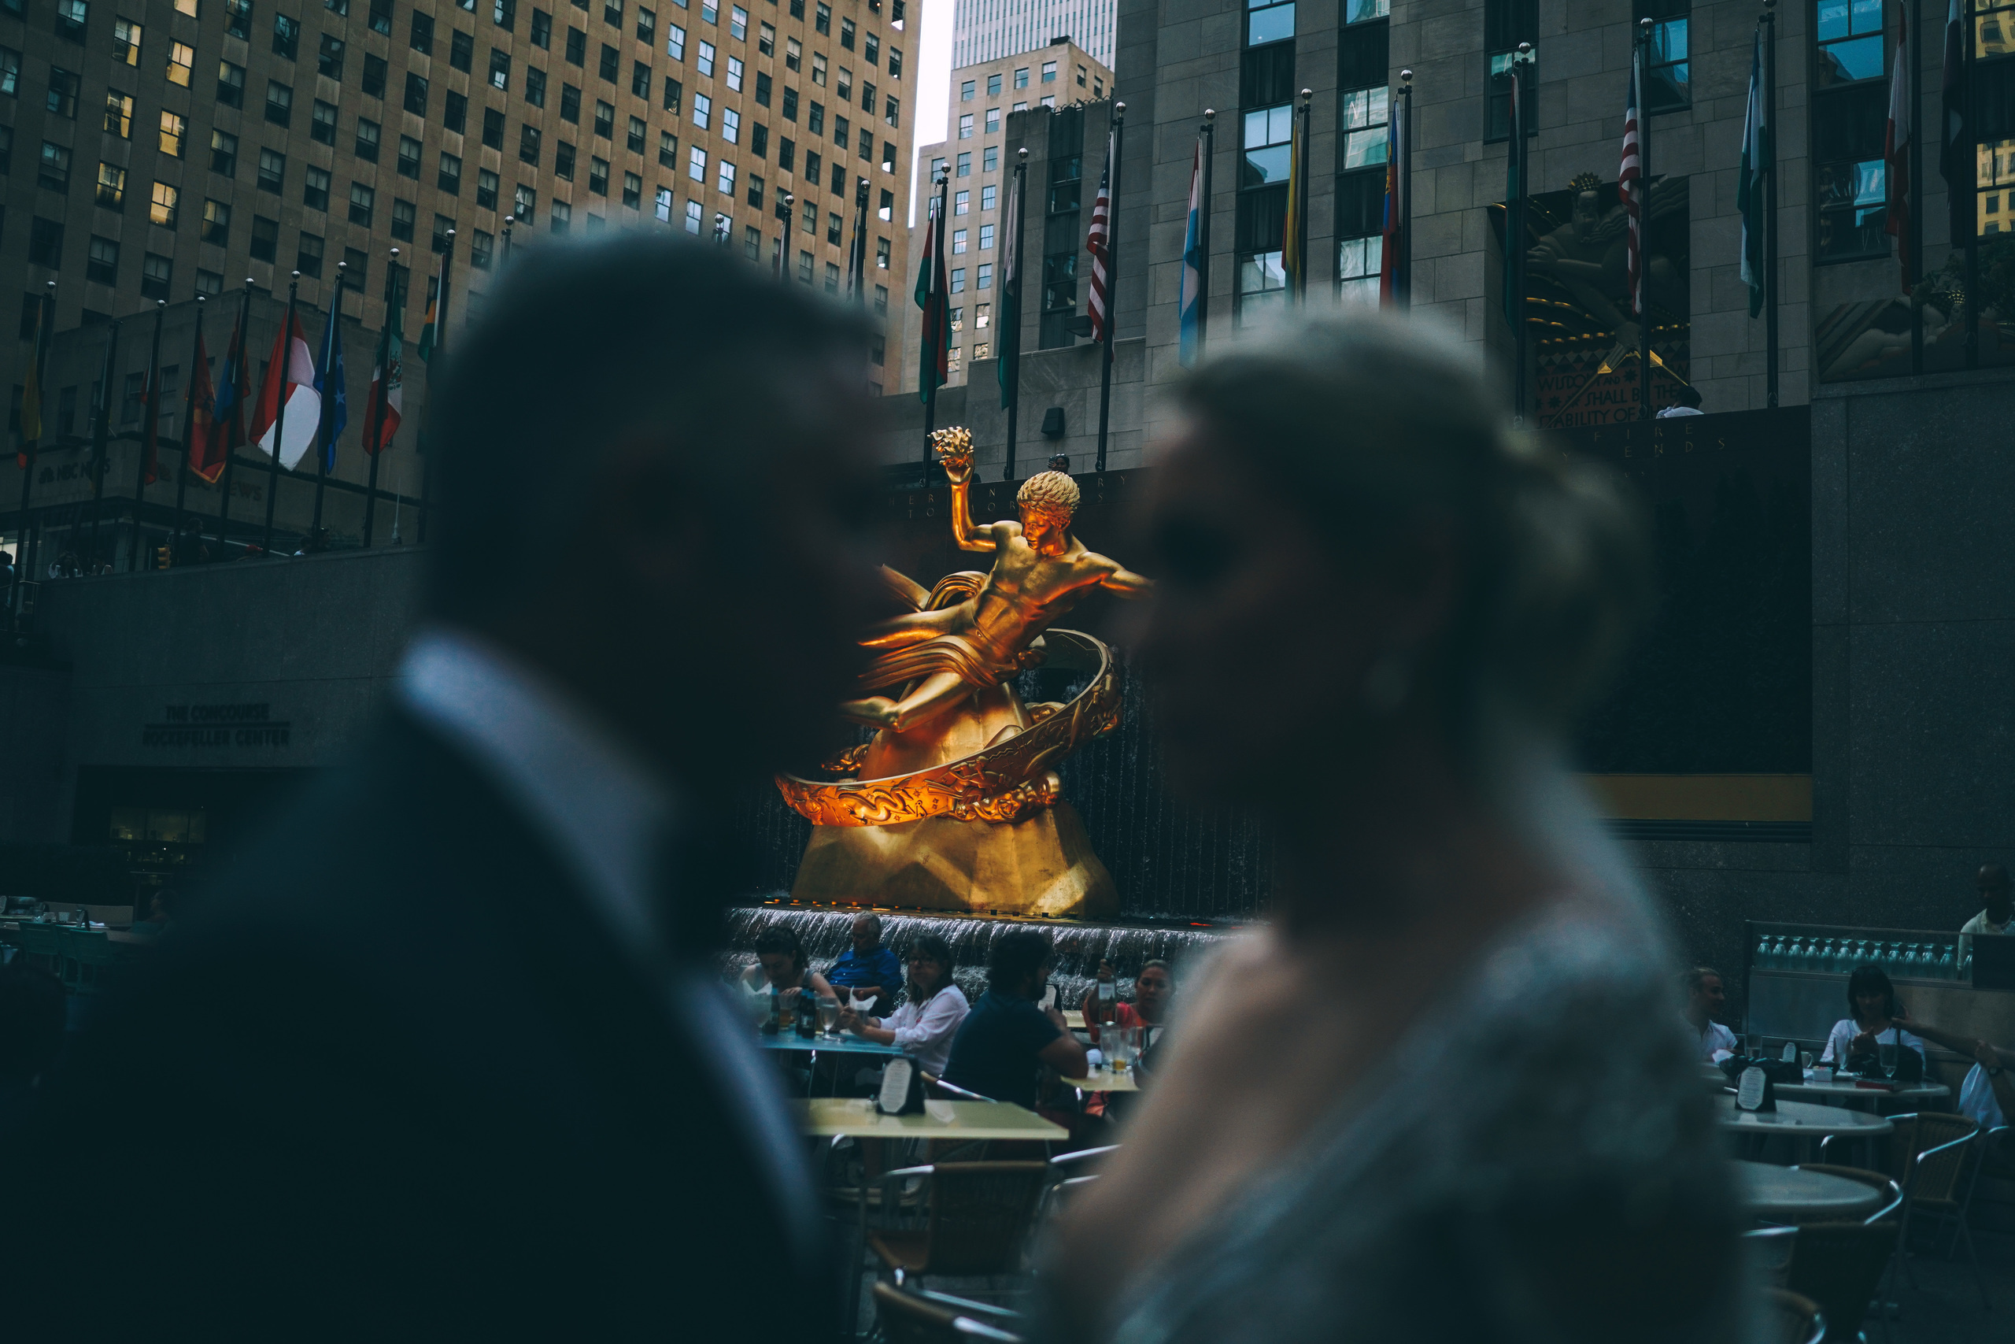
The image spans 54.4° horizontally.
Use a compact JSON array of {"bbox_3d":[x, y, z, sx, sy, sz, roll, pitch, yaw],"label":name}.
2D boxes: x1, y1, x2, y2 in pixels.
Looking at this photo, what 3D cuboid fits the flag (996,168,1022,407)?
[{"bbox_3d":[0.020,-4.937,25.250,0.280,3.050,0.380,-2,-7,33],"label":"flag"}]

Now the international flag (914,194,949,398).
[{"bbox_3d":[-1.032,-5.100,26.511,0.460,3.010,0.400,3,-7,-3],"label":"international flag"}]

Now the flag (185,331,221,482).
[{"bbox_3d":[-12.024,-3.974,29.280,0.550,2.298,0.300,-1,-8,31],"label":"flag"}]

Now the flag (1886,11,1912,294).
[{"bbox_3d":[8.871,-5.203,19.469,0.400,3.026,0.380,0,-7,25],"label":"flag"}]

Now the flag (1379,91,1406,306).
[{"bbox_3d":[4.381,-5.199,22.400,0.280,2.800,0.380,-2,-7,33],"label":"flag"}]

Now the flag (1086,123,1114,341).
[{"bbox_3d":[1.072,-5.081,22.800,0.360,2.508,0.300,-1,-8,31],"label":"flag"}]

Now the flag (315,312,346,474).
[{"bbox_3d":[-10.793,-4.583,31.269,0.350,2.950,0.500,-2,-7,33],"label":"flag"}]

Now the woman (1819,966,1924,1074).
[{"bbox_3d":[4.231,2.083,9.550,0.520,1.270,0.750,1,-7,18],"label":"woman"}]

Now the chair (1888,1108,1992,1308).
[{"bbox_3d":[3.896,2.313,8.514,0.570,0.770,0.570,5,-7,-18],"label":"chair"}]

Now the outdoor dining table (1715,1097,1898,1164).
[{"bbox_3d":[2.730,1.980,7.160,0.950,0.740,0.950,-2,-7,33],"label":"outdoor dining table"}]

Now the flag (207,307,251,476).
[{"bbox_3d":[-12.983,-4.719,32.736,0.350,2.900,0.550,-2,-7,33],"label":"flag"}]

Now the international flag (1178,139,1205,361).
[{"bbox_3d":[2.273,-5.116,24.158,0.420,3.054,0.380,2,-7,5],"label":"international flag"}]

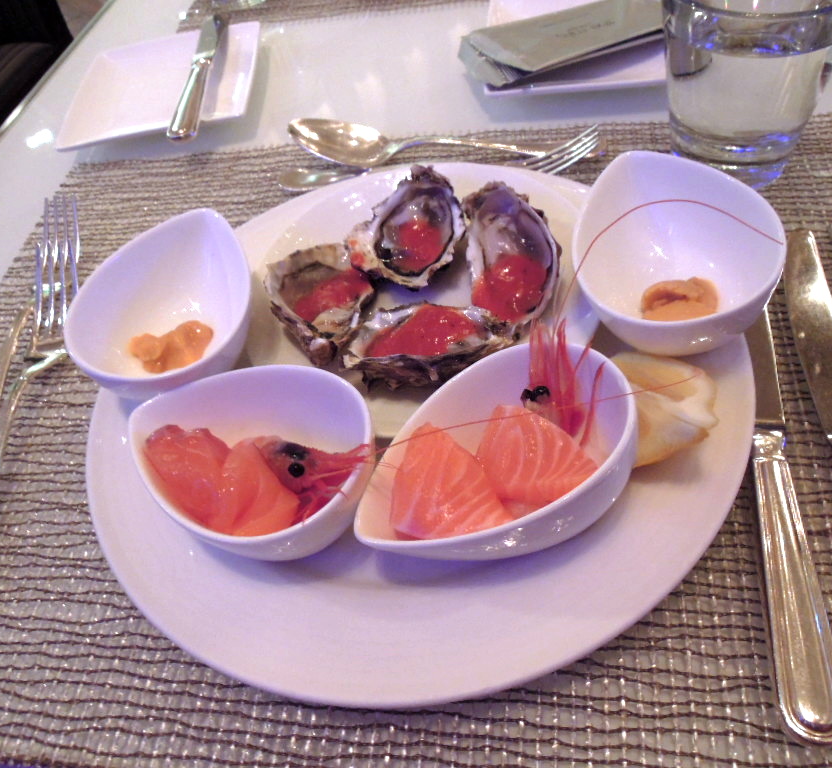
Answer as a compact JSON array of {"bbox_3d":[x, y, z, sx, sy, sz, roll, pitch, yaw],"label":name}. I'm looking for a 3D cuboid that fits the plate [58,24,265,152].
[{"bbox_3d":[-0.177,-0.210,0.514,0.129,0.018,0.129,-8,51,5],"label":"plate"}]

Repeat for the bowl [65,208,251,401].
[{"bbox_3d":[-0.104,-0.029,0.322,0.082,0.044,0.103,1,53,12],"label":"bowl"}]

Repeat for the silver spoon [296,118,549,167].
[{"bbox_3d":[0.014,-0.143,0.423,0.194,0.022,0.041,7,54,16],"label":"silver spoon"}]

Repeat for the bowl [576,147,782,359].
[{"bbox_3d":[0.104,-0.050,0.299,0.082,0.044,0.103,-10,51,3],"label":"bowl"}]

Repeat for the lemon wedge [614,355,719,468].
[{"bbox_3d":[0.084,0.010,0.268,0.056,0.030,0.045,10,55,18],"label":"lemon wedge"}]

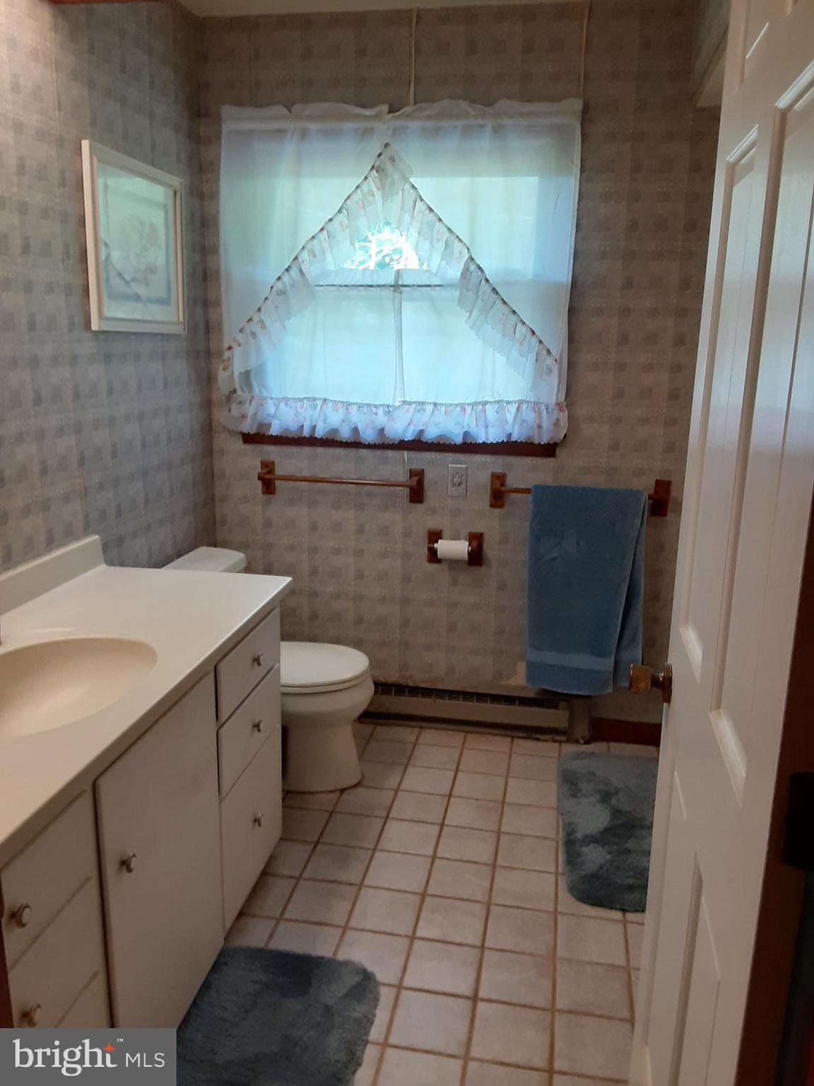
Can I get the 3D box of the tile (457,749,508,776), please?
[{"bbox_3d":[0.271,0.773,2.965,0.162,0.010,0.162,4,13,10],"label":"tile"}]

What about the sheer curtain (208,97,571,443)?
[{"bbox_3d":[-0.059,-0.881,2.834,1.203,1.060,0.100,4,14,10],"label":"sheer curtain"}]

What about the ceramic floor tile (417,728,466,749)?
[{"bbox_3d":[0.131,0.710,3.086,0.158,0.010,0.150,3,13,10],"label":"ceramic floor tile"}]

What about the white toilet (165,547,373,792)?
[{"bbox_3d":[-0.448,0.431,2.810,0.690,0.695,0.500,4,13,10],"label":"white toilet"}]

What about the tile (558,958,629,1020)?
[{"bbox_3d":[0.411,0.994,1.882,0.158,0.010,0.158,3,13,10],"label":"tile"}]

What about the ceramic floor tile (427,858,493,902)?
[{"bbox_3d":[0.144,0.902,2.261,0.158,0.010,0.158,3,13,10],"label":"ceramic floor tile"}]

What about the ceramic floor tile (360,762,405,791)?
[{"bbox_3d":[-0.097,0.789,2.859,0.162,0.010,0.162,4,13,10],"label":"ceramic floor tile"}]

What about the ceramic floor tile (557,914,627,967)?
[{"bbox_3d":[0.452,0.978,2.086,0.162,0.010,0.162,4,13,10],"label":"ceramic floor tile"}]

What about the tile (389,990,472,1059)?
[{"bbox_3d":[0.054,1.031,1.816,0.162,0.010,0.162,4,13,10],"label":"tile"}]

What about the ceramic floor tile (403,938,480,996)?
[{"bbox_3d":[0.082,0.967,1.926,0.156,0.010,0.156,3,13,10],"label":"ceramic floor tile"}]

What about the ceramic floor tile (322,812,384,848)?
[{"bbox_3d":[-0.161,0.870,2.551,0.163,0.010,0.157,4,14,10],"label":"ceramic floor tile"}]

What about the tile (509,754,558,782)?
[{"bbox_3d":[0.439,0.783,2.935,0.162,0.010,0.162,4,13,10],"label":"tile"}]

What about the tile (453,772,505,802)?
[{"bbox_3d":[0.235,0.792,2.741,0.158,0.010,0.158,3,13,10],"label":"tile"}]

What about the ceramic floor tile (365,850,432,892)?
[{"bbox_3d":[-0.022,0.921,2.361,0.163,0.010,0.157,4,14,10],"label":"ceramic floor tile"}]

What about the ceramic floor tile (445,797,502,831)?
[{"bbox_3d":[0.204,0.829,2.581,0.158,0.010,0.158,3,13,10],"label":"ceramic floor tile"}]

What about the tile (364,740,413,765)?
[{"bbox_3d":[-0.066,0.752,3.023,0.162,0.010,0.162,4,13,10],"label":"tile"}]

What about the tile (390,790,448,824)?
[{"bbox_3d":[0.040,0.841,2.680,0.163,0.010,0.157,4,14,10],"label":"tile"}]

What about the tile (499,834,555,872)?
[{"bbox_3d":[0.338,0.875,2.392,0.158,0.010,0.158,3,13,10],"label":"tile"}]

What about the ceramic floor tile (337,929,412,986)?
[{"bbox_3d":[-0.084,1.000,2.043,0.163,0.010,0.157,4,14,10],"label":"ceramic floor tile"}]

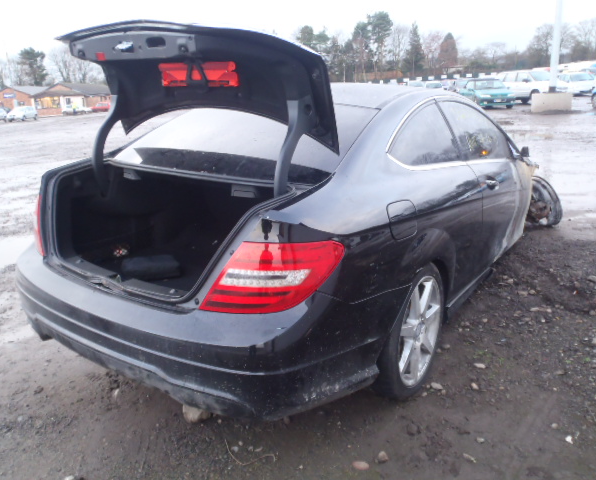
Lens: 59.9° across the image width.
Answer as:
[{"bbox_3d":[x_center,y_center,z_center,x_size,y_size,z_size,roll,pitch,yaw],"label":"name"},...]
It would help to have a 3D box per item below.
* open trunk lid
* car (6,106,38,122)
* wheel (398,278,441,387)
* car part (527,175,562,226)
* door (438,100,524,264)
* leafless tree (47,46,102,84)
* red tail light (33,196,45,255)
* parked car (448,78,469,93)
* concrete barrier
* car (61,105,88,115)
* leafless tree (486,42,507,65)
[{"bbox_3d":[-0.504,-0.514,2.091,1.310,0.680,0.570,10,19,34],"label":"open trunk lid"},{"bbox_3d":[-28.100,-12.930,53.000,1.690,1.470,3.950,-5,16,-7],"label":"car"},{"bbox_3d":[0.478,0.394,2.368,0.200,0.490,0.490,12,20,33],"label":"wheel"},{"bbox_3d":[2.250,-0.356,4.720,0.240,0.480,0.450,-16,18,-8],"label":"car part"},{"bbox_3d":[1.231,-0.377,3.332,0.300,1.060,1.480,12,20,33],"label":"door"},{"bbox_3d":[-37.799,-27.480,88.890,8.800,10.800,7.920,-11,18,-25],"label":"leafless tree"},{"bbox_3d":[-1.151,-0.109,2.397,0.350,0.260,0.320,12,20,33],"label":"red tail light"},{"bbox_3d":[10.321,-9.386,32.679,1.720,1.430,4.200,-3,16,1],"label":"parked car"},{"bbox_3d":[10.220,-5.559,20.830,1.480,0.730,0.750,3,17,21],"label":"concrete barrier"},{"bbox_3d":[-29.950,-17.645,70.000,4.100,1.420,1.700,-6,16,-7],"label":"car"},{"bbox_3d":[43.640,-38.807,114.153,4.200,8.900,4.200,3,17,21],"label":"leafless tree"}]

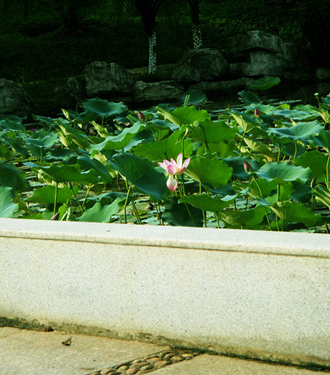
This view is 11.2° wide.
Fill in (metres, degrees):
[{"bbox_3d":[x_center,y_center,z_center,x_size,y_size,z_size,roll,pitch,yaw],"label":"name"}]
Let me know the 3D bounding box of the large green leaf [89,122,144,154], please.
[{"bbox_3d":[-0.344,-0.348,12.000,0.383,0.180,0.360,-7,7,-1],"label":"large green leaf"}]

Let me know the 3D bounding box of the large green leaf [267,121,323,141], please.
[{"bbox_3d":[1.079,-0.471,13.978,0.454,0.121,0.431,-7,7,0],"label":"large green leaf"}]

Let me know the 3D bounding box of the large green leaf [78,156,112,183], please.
[{"bbox_3d":[-0.477,-0.117,11.600,0.247,0.157,0.250,-7,7,-2],"label":"large green leaf"}]

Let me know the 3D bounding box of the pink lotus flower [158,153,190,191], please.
[{"bbox_3d":[0.049,-0.093,9.800,0.186,0.195,0.170,-7,7,0],"label":"pink lotus flower"}]

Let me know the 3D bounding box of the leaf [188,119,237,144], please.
[{"bbox_3d":[0.423,-0.499,15.051,0.436,0.195,0.327,-7,7,0],"label":"leaf"}]

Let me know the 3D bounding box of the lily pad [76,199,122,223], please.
[{"bbox_3d":[-0.388,0.148,10.000,0.260,0.124,0.260,-7,7,-2],"label":"lily pad"}]

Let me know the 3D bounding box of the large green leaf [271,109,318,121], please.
[{"bbox_3d":[1.210,-0.677,15.674,0.436,0.064,0.414,-7,7,0],"label":"large green leaf"}]

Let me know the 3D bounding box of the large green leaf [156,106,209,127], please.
[{"bbox_3d":[0.128,-0.521,12.400,0.396,0.102,0.340,-7,7,1],"label":"large green leaf"}]

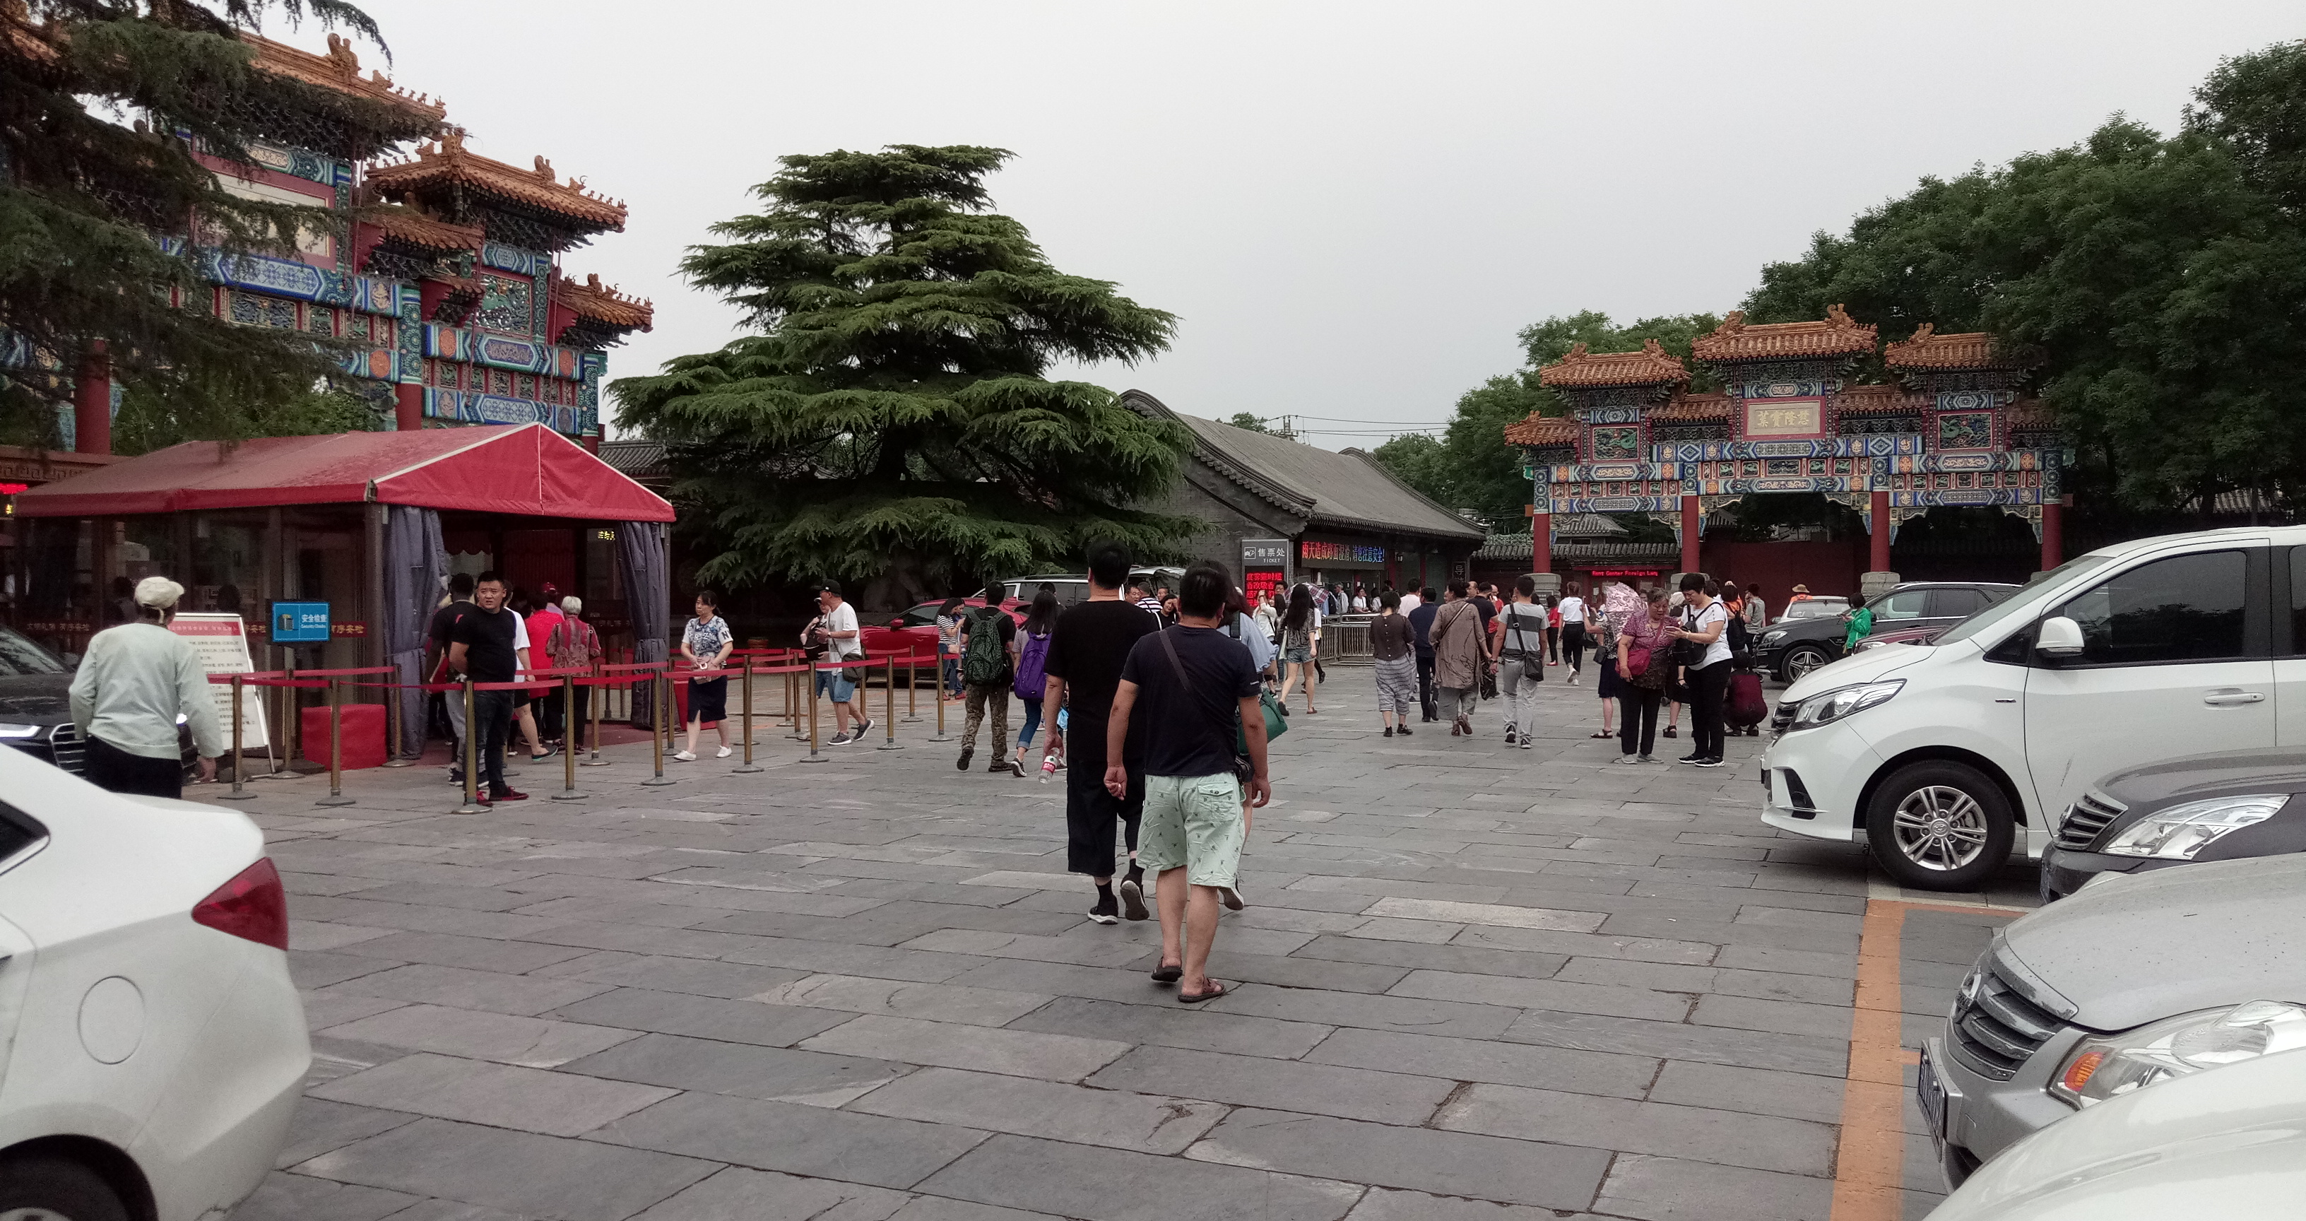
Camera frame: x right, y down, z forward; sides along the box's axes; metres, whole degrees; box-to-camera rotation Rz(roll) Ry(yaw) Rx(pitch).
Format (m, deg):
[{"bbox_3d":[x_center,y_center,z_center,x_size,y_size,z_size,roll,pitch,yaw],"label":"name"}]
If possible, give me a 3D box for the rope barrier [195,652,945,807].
[{"bbox_3d":[-4.935,0.973,15.943,2.900,0.960,6.300,0,1,27],"label":"rope barrier"}]

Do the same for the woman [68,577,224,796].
[{"bbox_3d":[-5.354,0.700,9.087,0.750,1.720,0.450,-1,1,-12],"label":"woman"}]

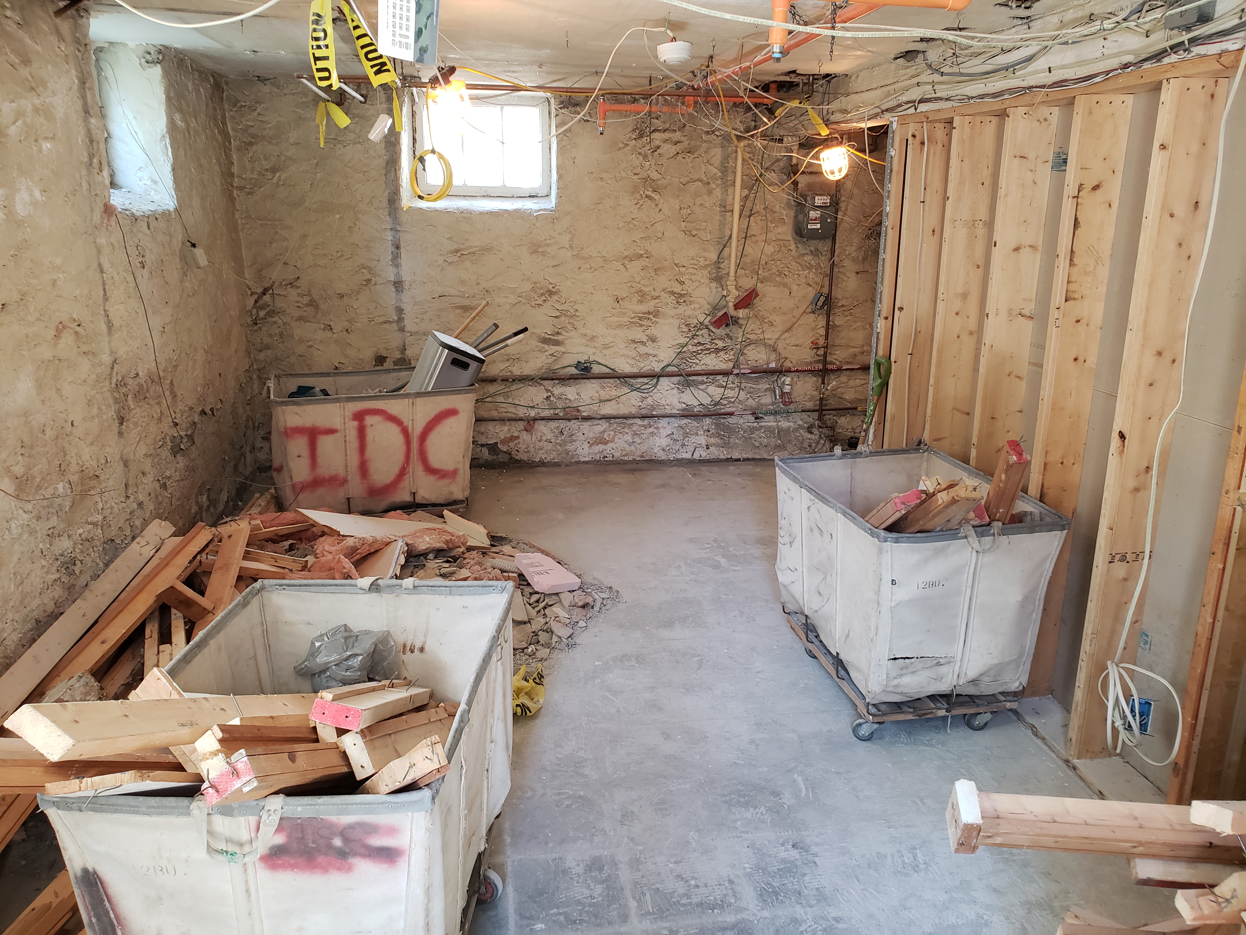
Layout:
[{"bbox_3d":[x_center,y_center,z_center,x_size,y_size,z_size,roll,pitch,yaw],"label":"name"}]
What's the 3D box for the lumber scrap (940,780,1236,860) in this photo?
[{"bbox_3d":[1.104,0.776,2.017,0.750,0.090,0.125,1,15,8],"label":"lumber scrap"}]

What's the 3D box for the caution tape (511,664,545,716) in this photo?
[{"bbox_3d":[-0.392,0.825,3.533,0.200,0.100,0.250,0,15,0],"label":"caution tape"}]

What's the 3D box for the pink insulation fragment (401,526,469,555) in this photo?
[{"bbox_3d":[-0.962,0.373,4.780,0.340,0.100,0.190,0,15,0],"label":"pink insulation fragment"}]

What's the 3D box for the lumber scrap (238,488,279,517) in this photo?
[{"bbox_3d":[-1.908,0.206,4.896,0.090,0.060,0.350,4,28,14],"label":"lumber scrap"}]

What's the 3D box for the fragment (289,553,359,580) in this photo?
[{"bbox_3d":[-1.237,0.436,3.873,0.290,0.140,0.220,-2,16,-8],"label":"fragment"}]

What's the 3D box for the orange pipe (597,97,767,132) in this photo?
[{"bbox_3d":[0.362,-2.142,5.698,1.053,0.210,0.080,-2,16,-8],"label":"orange pipe"}]

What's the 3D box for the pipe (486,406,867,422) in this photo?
[{"bbox_3d":[0.358,-0.373,6.530,2.743,0.035,0.035,-2,16,-8],"label":"pipe"}]

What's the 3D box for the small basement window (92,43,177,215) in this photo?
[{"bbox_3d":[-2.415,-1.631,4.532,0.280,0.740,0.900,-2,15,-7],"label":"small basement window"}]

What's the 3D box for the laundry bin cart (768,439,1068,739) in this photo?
[{"bbox_3d":[0.980,0.458,3.359,0.637,0.831,0.924,-3,16,-9],"label":"laundry bin cart"}]

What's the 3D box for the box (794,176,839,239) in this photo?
[{"bbox_3d":[1.350,-1.812,6.537,0.270,0.440,0.140,-2,15,-7],"label":"box"}]

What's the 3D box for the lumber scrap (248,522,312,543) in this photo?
[{"bbox_3d":[-1.731,0.329,4.720,0.420,0.045,0.075,-7,17,-24],"label":"lumber scrap"}]

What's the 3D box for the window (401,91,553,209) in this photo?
[{"bbox_3d":[-0.930,-2.031,6.018,0.960,0.720,0.150,-2,16,-8],"label":"window"}]

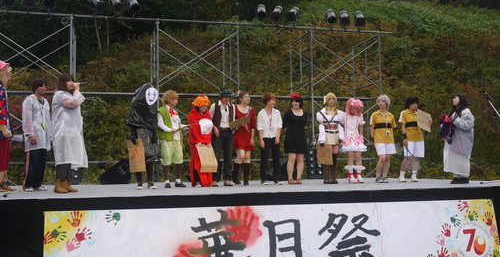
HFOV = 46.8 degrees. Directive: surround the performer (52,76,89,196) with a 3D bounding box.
[{"bbox_3d":[-2.565,0.165,8.276,0.460,1.490,0.500,-1,-3,7],"label":"performer"}]

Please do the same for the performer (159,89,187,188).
[{"bbox_3d":[-1.306,0.180,9.800,0.400,1.666,0.330,2,-4,-42],"label":"performer"}]

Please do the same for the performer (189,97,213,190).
[{"bbox_3d":[-0.848,0.221,10.000,0.370,1.584,0.330,2,-4,-35],"label":"performer"}]

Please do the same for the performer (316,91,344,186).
[{"bbox_3d":[1.463,0.202,10.500,0.490,1.621,0.310,-1,-3,3],"label":"performer"}]

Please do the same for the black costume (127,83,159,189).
[{"bbox_3d":[-1.726,0.129,9.300,0.460,1.706,0.360,1,-4,-30],"label":"black costume"}]

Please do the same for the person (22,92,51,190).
[{"bbox_3d":[-3.303,0.201,8.950,0.300,1.533,0.410,-3,-4,38],"label":"person"}]

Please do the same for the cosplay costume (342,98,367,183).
[{"bbox_3d":[1.913,0.225,10.600,0.450,1.569,0.340,-1,-3,10],"label":"cosplay costume"}]

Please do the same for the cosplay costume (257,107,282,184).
[{"bbox_3d":[0.358,0.320,10.350,0.440,1.392,0.270,0,-3,-8],"label":"cosplay costume"}]

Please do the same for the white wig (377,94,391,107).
[{"bbox_3d":[2.461,-0.502,10.650,0.250,0.267,0.260,-2,-4,28],"label":"white wig"}]

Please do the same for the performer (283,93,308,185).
[{"bbox_3d":[0.819,0.189,10.400,0.450,1.638,0.290,-1,-3,3],"label":"performer"}]

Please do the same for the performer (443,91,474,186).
[{"bbox_3d":[3.645,0.184,10.100,0.420,1.573,0.450,0,-3,-12],"label":"performer"}]

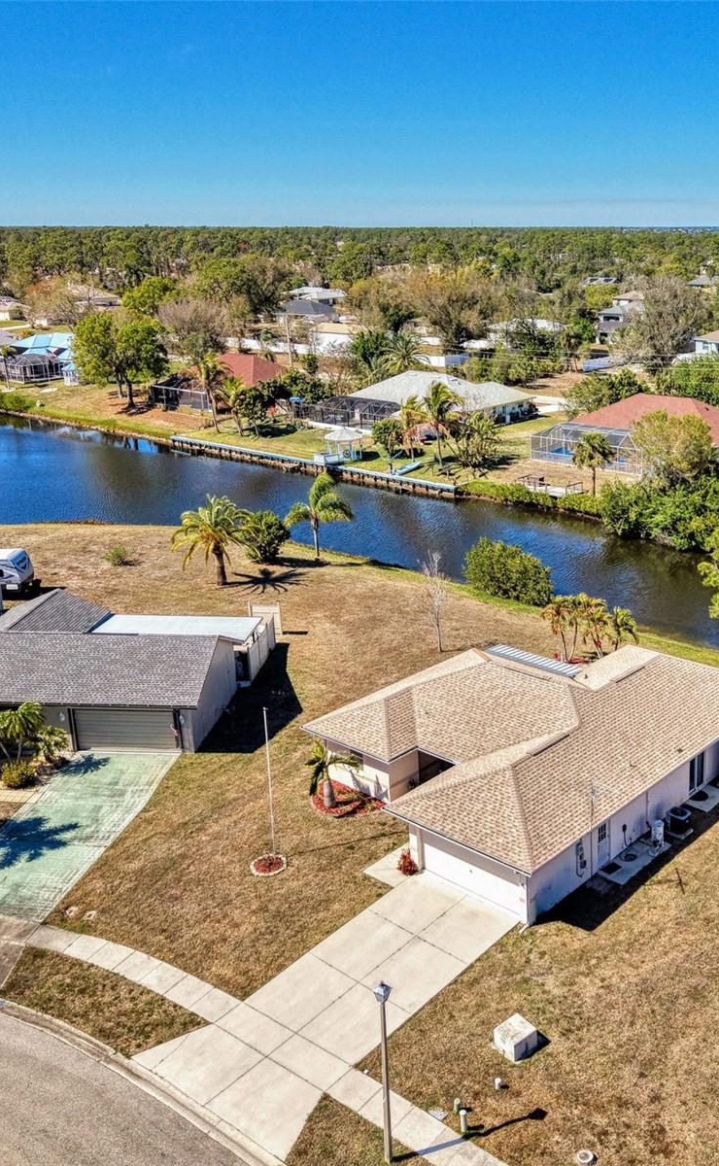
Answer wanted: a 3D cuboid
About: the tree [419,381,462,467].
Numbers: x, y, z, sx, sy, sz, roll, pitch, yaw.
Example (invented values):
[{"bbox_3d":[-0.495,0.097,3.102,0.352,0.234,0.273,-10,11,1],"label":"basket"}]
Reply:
[{"bbox_3d":[9.000,-17.248,118.182,4.800,9.300,4.800,0,18,0],"label":"tree"}]

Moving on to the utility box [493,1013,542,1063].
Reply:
[{"bbox_3d":[5.110,14.842,35.174,1.080,0.670,0.930,-15,23,-38],"label":"utility box"}]

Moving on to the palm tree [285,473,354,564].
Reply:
[{"bbox_3d":[-3.012,-4.863,81.441,5.202,7.013,5.202,-1,18,0],"label":"palm tree"}]

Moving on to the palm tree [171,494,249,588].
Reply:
[{"bbox_3d":[-10.501,-2.974,76.487,5.315,6.542,5.315,-1,18,0],"label":"palm tree"}]

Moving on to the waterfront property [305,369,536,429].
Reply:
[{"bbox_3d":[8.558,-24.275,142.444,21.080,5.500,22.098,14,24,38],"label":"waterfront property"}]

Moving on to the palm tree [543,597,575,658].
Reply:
[{"bbox_3d":[12.250,2.841,66.056,2.100,4.000,2.100,0,18,0],"label":"palm tree"}]

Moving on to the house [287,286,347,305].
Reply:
[{"bbox_3d":[-14.800,-96.687,361.977,17.000,5.300,16.000,10,21,28],"label":"house"}]

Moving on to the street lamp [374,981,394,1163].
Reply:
[{"bbox_3d":[0.736,13.475,29.382,0.480,5.900,0.480,0,18,0],"label":"street lamp"}]

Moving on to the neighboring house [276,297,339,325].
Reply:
[{"bbox_3d":[-14.400,-74.305,294.597,15.000,5.300,14.000,8,20,24],"label":"neighboring house"}]

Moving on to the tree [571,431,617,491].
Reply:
[{"bbox_3d":[23.138,-11.756,105.180,4.300,6.000,4.200,0,18,0],"label":"tree"}]

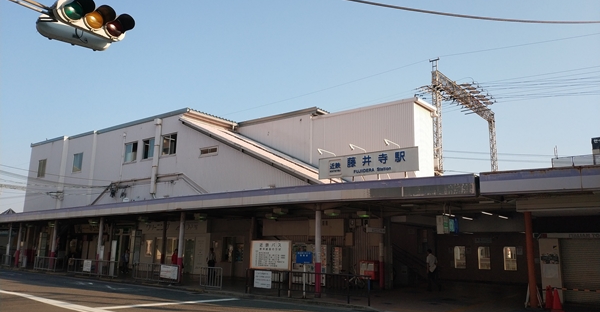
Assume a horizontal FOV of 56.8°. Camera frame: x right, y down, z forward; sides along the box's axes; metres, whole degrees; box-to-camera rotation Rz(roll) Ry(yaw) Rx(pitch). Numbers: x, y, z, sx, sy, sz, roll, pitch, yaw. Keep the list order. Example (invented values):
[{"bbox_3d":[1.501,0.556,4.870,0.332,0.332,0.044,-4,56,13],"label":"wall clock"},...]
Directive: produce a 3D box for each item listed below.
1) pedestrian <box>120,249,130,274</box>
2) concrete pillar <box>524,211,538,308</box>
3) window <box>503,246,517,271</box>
[{"bbox_3d":[-11.408,6.916,36.428,0.420,1.530,0.460,-6,-12,36],"label":"pedestrian"},{"bbox_3d":[6.864,3.046,16.433,0.230,2.796,0.230,-7,-13,40],"label":"concrete pillar"},{"bbox_3d":[10.421,5.091,27.500,0.680,1.233,0.100,-7,-13,40],"label":"window"}]

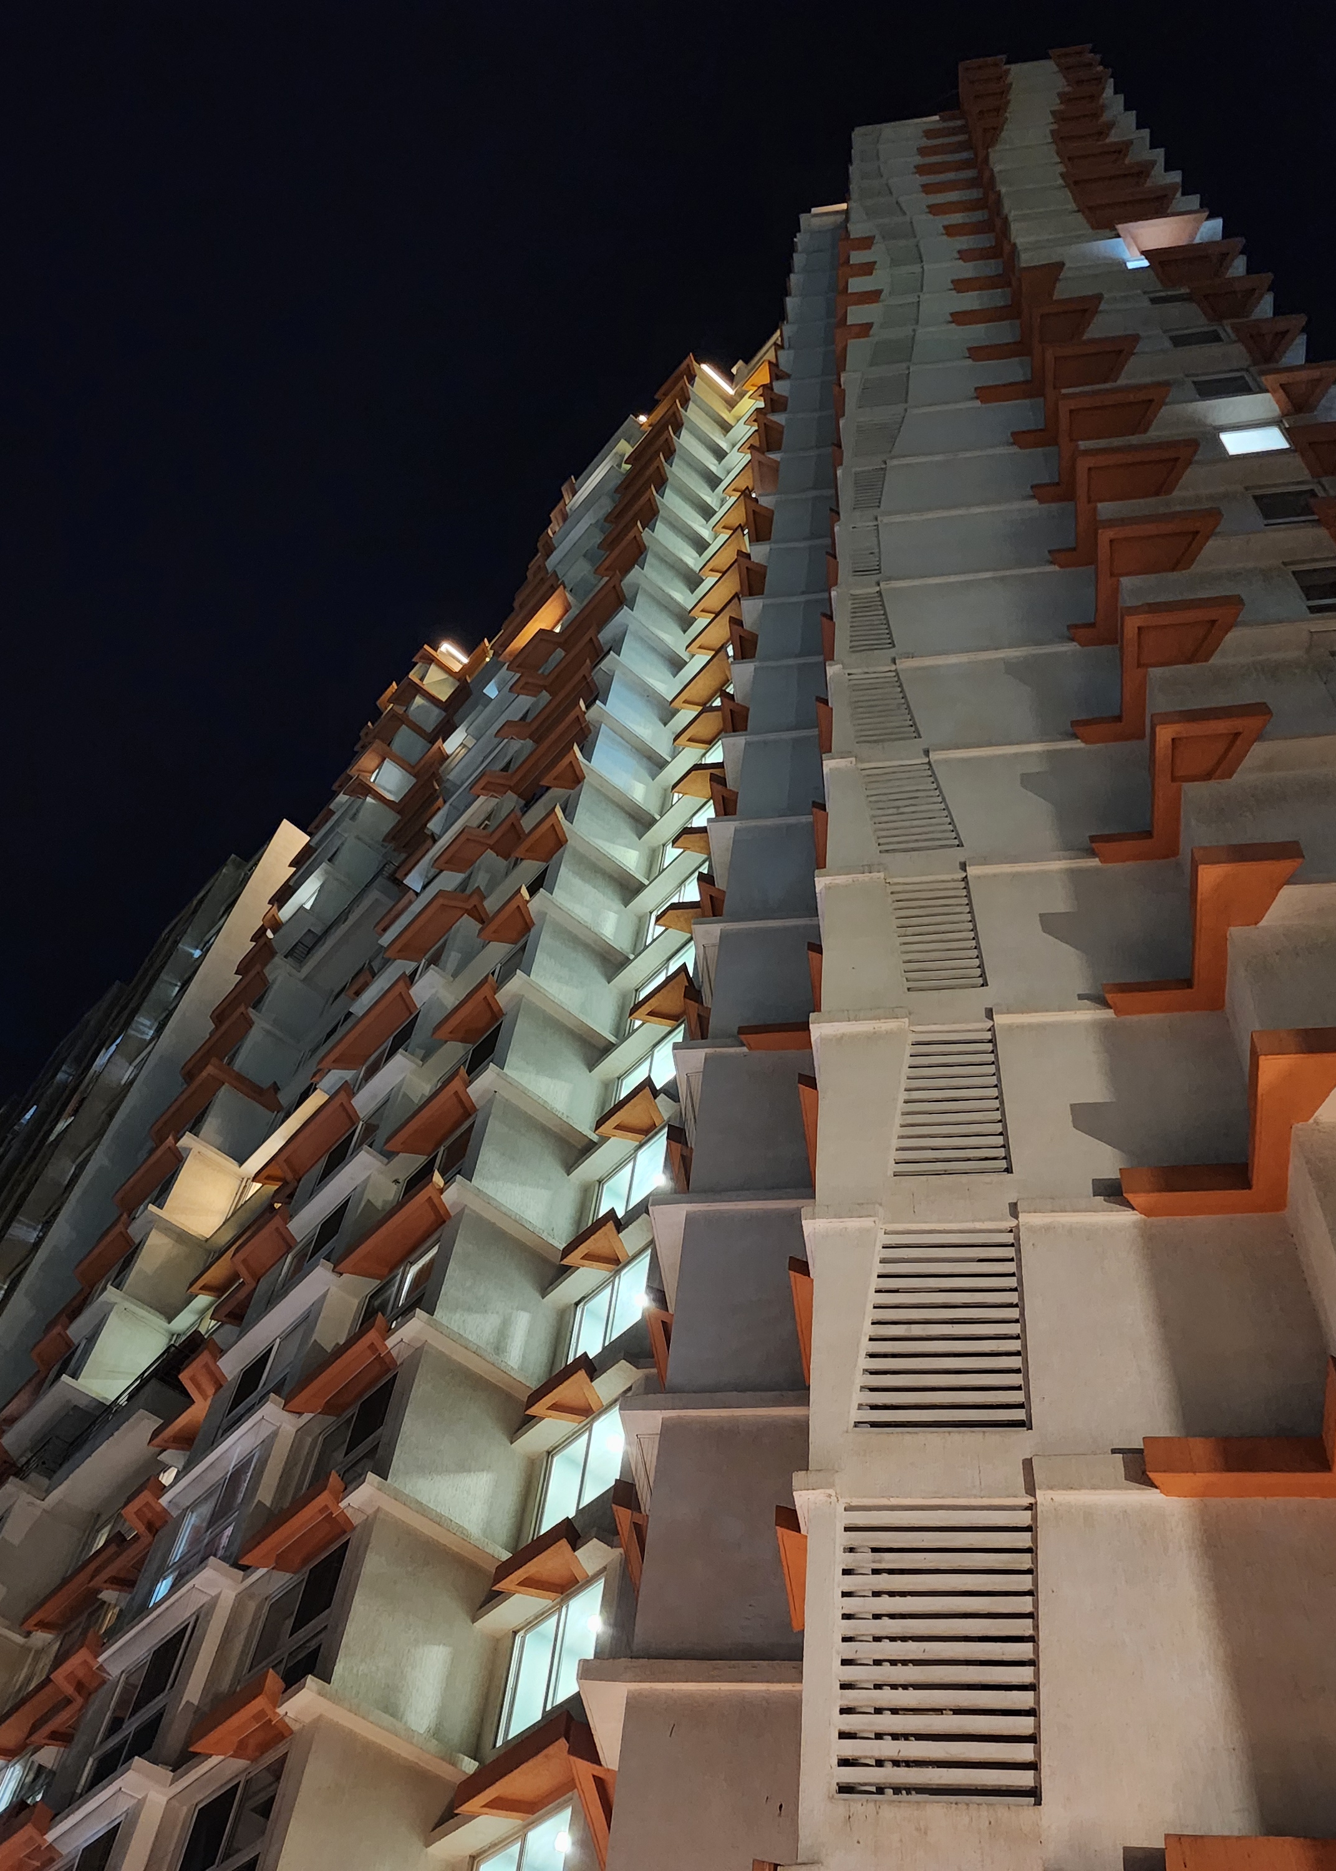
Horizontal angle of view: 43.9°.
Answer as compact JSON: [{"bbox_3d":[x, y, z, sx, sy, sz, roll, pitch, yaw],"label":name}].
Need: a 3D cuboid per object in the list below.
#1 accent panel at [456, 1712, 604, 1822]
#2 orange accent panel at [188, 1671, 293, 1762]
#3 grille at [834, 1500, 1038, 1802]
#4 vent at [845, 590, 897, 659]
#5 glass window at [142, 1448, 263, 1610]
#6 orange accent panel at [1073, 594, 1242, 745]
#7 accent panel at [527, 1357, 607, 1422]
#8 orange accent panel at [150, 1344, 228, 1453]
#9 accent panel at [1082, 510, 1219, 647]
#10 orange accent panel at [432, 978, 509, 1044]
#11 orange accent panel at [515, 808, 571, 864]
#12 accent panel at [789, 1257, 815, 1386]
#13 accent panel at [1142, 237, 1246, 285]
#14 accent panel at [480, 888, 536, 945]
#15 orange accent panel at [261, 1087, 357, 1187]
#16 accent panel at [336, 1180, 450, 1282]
[{"bbox_3d":[-1.597,10.139,19.984,0.735,0.306,2.361,37,-59,-17],"label":"accent panel"},{"bbox_3d":[-5.532,10.519,22.118,0.730,0.340,1.940,36,-59,-18],"label":"orange accent panel"},{"bbox_3d":[1.981,5.098,11.913,1.518,2.322,0.150,-3,-56,9],"label":"grille"},{"bbox_3d":[3.308,-5.033,26.727,0.699,2.370,0.120,-3,-56,9],"label":"vent"},{"bbox_3d":[-7.885,10.172,28.075,0.120,2.070,2.650,36,-59,-18],"label":"glass window"},{"bbox_3d":[6.446,-3.480,21.862,2.120,0.310,1.830,-3,-56,9],"label":"orange accent panel"},{"bbox_3d":[-1.393,6.961,25.068,0.753,0.300,1.437,37,-59,-17],"label":"accent panel"},{"bbox_3d":[-9.303,9.199,32.699,1.360,0.330,3.390,36,-59,-18],"label":"orange accent panel"},{"bbox_3d":[6.966,-5.205,24.263,2.130,0.310,1.840,-3,-56,9],"label":"accent panel"},{"bbox_3d":[-3.882,1.588,33.994,0.710,0.330,2.090,37,-59,-18],"label":"orange accent panel"},{"bbox_3d":[-2.775,-2.236,38.606,0.680,0.330,1.570,36,-59,-18],"label":"orange accent panel"},{"bbox_3d":[1.490,3.786,16.242,0.423,0.195,1.629,-3,-56,9],"label":"accent panel"},{"bbox_3d":[11.355,-14.421,35.711,2.030,0.330,0.710,-3,-56,9],"label":"accent panel"},{"bbox_3d":[-3.337,-0.317,36.275,0.700,0.330,1.570,37,-59,-18],"label":"accent panel"},{"bbox_3d":[-7.552,4.293,36.117,0.747,0.330,3.307,37,-59,-18],"label":"orange accent panel"},{"bbox_3d":[-4.655,5.205,29.070,0.687,0.330,2.886,37,-59,-18],"label":"accent panel"}]

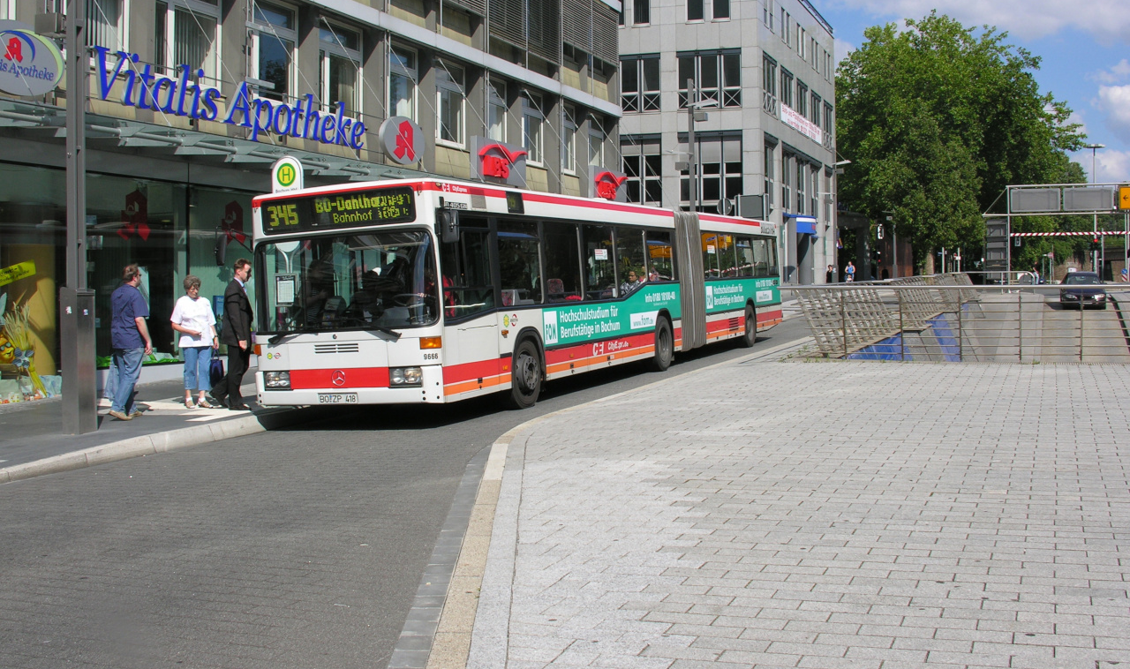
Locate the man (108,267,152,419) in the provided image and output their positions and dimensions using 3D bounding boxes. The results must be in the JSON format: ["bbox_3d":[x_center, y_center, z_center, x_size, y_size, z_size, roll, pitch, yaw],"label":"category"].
[{"bbox_3d":[-4.966,0.076,13.050,0.530,1.780,0.450,2,4,37],"label":"man"}]

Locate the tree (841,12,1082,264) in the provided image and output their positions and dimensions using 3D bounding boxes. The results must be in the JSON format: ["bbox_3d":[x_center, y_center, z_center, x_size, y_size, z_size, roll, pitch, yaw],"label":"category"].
[{"bbox_3d":[27.662,-12.950,80.000,17.400,19.600,15.500,0,4,0],"label":"tree"}]

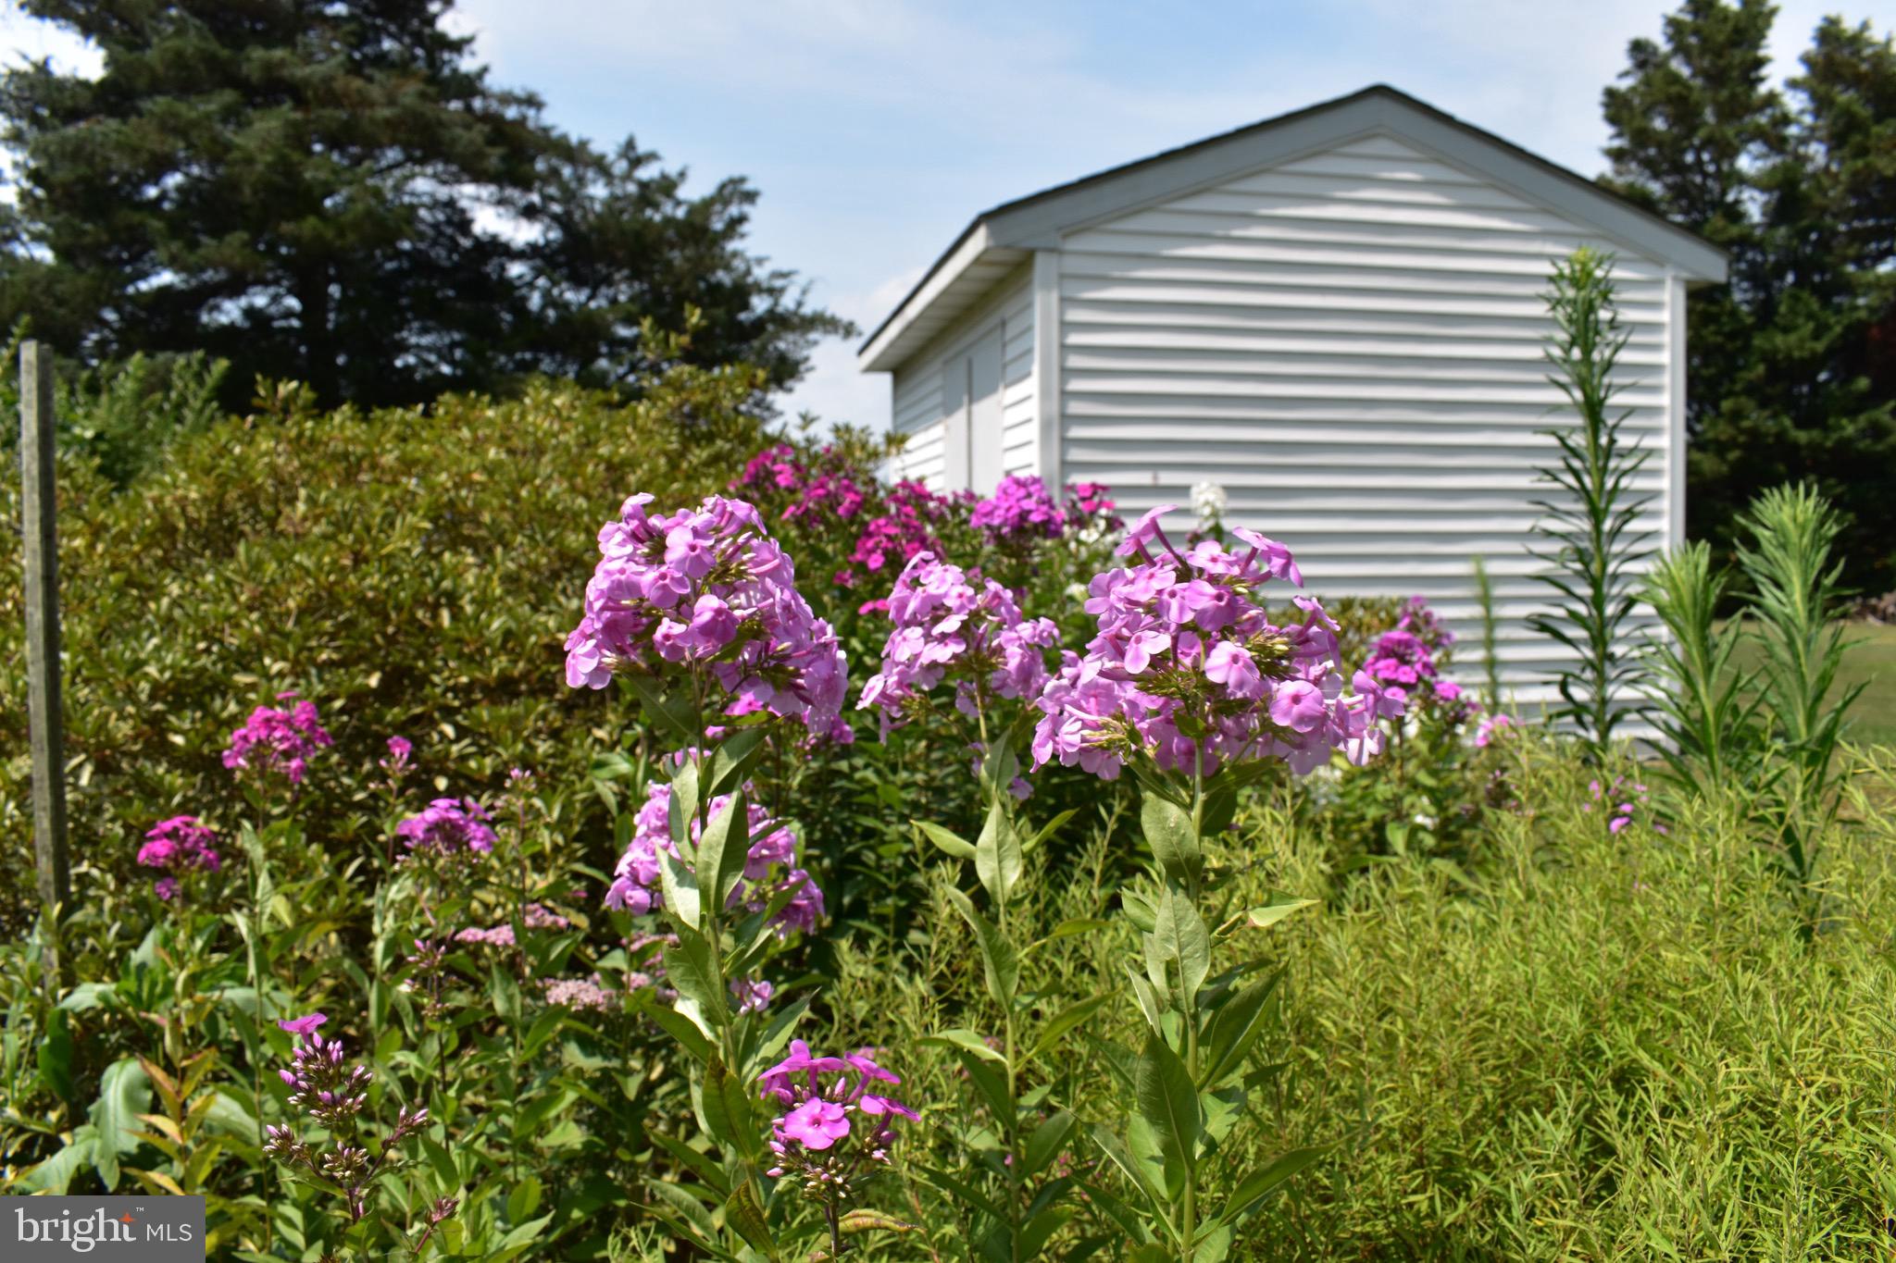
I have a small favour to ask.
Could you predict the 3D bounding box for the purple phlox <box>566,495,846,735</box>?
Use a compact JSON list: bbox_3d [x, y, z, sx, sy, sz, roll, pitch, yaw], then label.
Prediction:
[{"bbox_3d":[-0.149,-0.010,0.880,0.170,0.147,0.150,-1,3,-5],"label":"purple phlox"}]

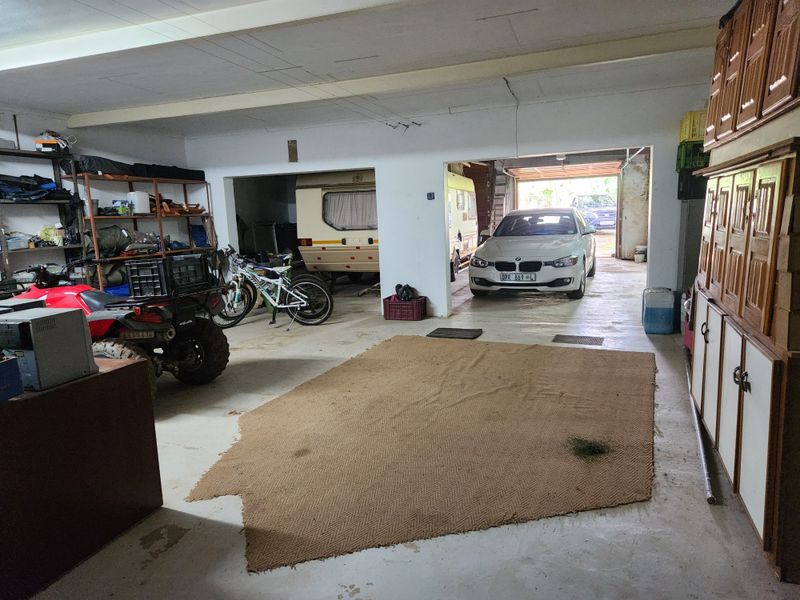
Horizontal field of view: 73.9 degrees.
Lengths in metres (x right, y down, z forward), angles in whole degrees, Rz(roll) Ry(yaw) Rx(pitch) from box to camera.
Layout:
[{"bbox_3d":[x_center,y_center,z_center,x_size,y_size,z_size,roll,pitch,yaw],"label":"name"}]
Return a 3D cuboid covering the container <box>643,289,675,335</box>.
[{"bbox_3d":[2.887,0.125,5.948,0.300,0.460,0.270,1,9,20],"label":"container"}]

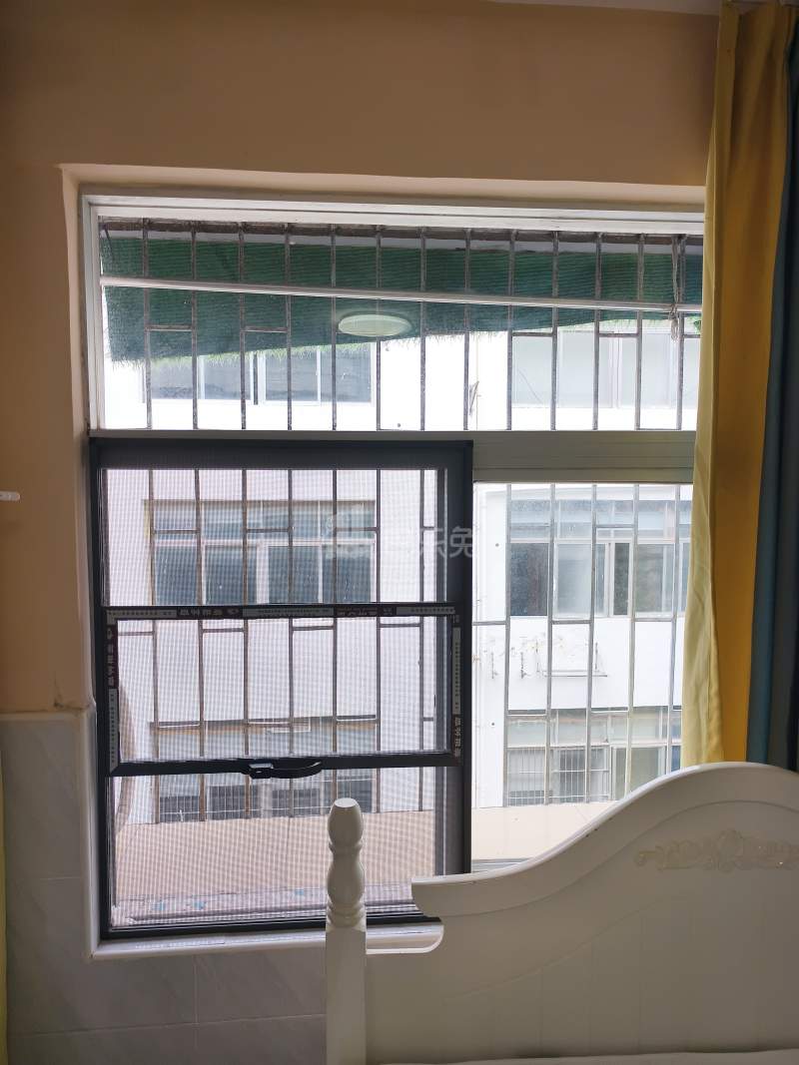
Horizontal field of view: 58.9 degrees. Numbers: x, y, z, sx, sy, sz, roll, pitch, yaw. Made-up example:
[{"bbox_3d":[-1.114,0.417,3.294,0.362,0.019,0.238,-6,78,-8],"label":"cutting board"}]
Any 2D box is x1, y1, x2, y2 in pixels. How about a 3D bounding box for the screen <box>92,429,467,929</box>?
[{"bbox_3d":[-0.227,0.316,1.460,0.755,1.005,0.040,0,3,-6],"label":"screen"}]

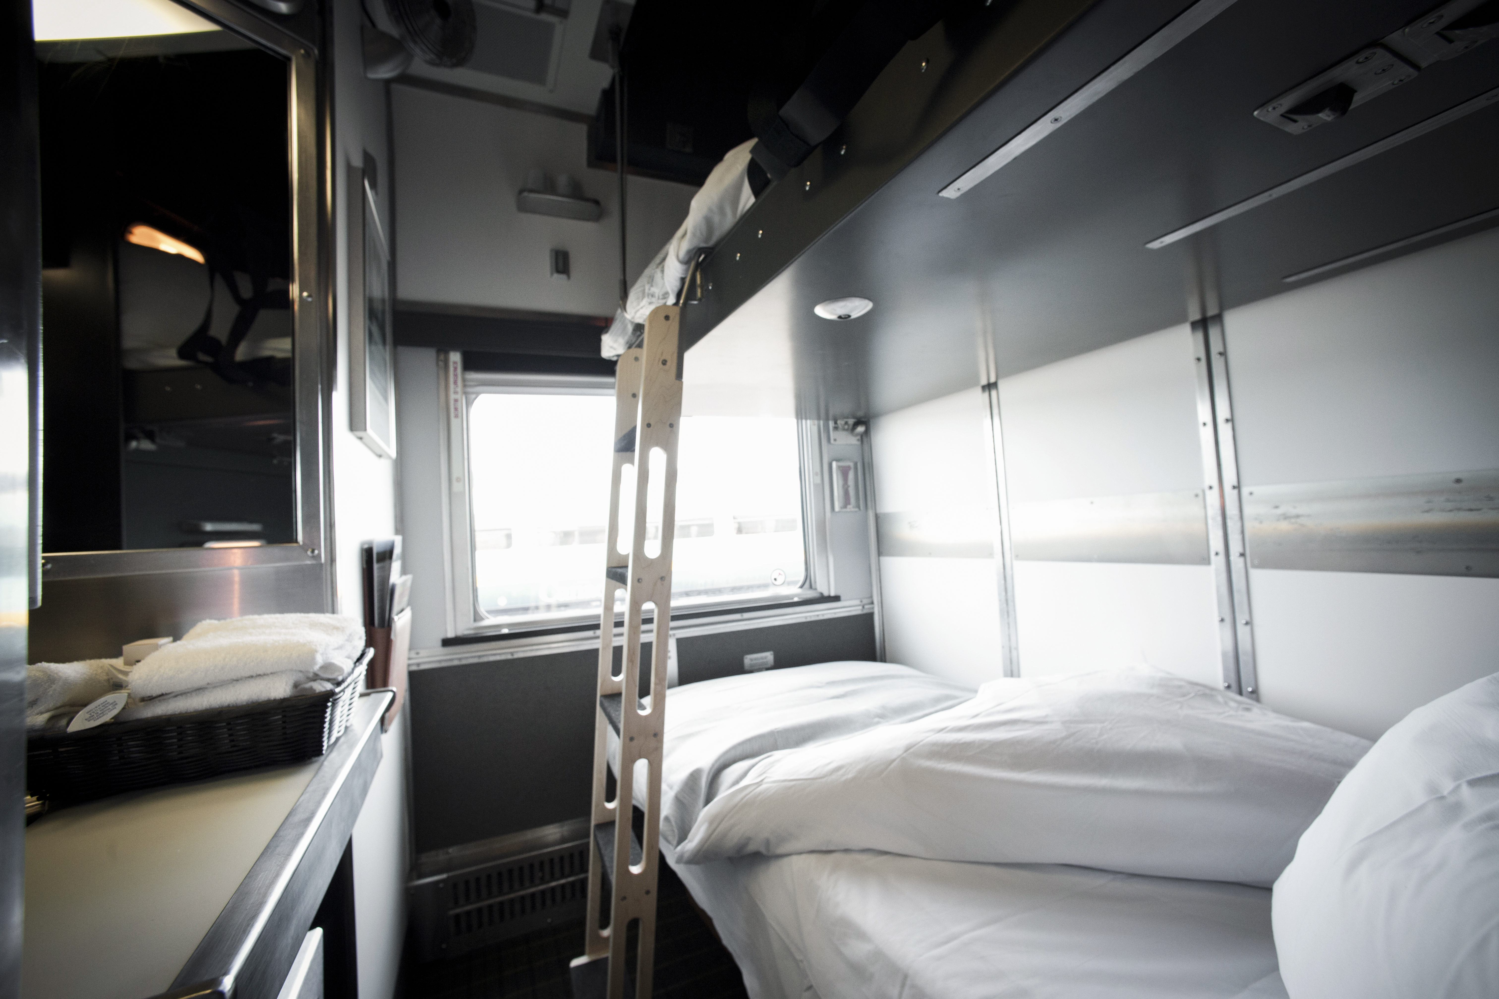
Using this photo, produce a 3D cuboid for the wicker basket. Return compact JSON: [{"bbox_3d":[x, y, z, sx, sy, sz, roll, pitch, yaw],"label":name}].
[{"bbox_3d":[-0.583,0.229,0.596,0.302,0.065,0.227,-2,-3,-25],"label":"wicker basket"}]

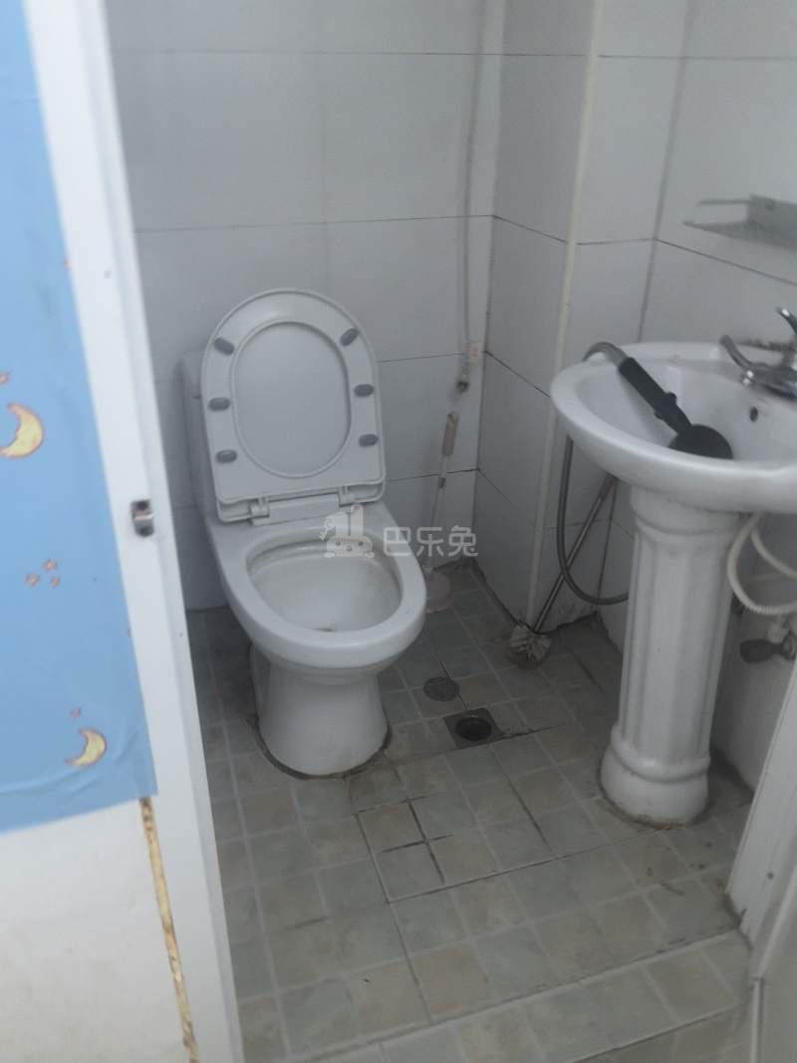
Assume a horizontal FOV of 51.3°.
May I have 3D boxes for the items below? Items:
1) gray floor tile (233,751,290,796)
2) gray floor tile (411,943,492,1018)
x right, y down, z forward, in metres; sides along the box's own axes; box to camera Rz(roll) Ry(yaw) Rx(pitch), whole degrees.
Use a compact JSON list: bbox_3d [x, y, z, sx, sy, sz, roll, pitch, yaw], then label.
[{"bbox_3d":[-0.261,0.462,1.575,0.093,0.010,0.093,-8,31,-15],"label":"gray floor tile"},{"bbox_3d":[0.077,0.664,1.224,0.092,0.010,0.092,-8,29,-15],"label":"gray floor tile"}]

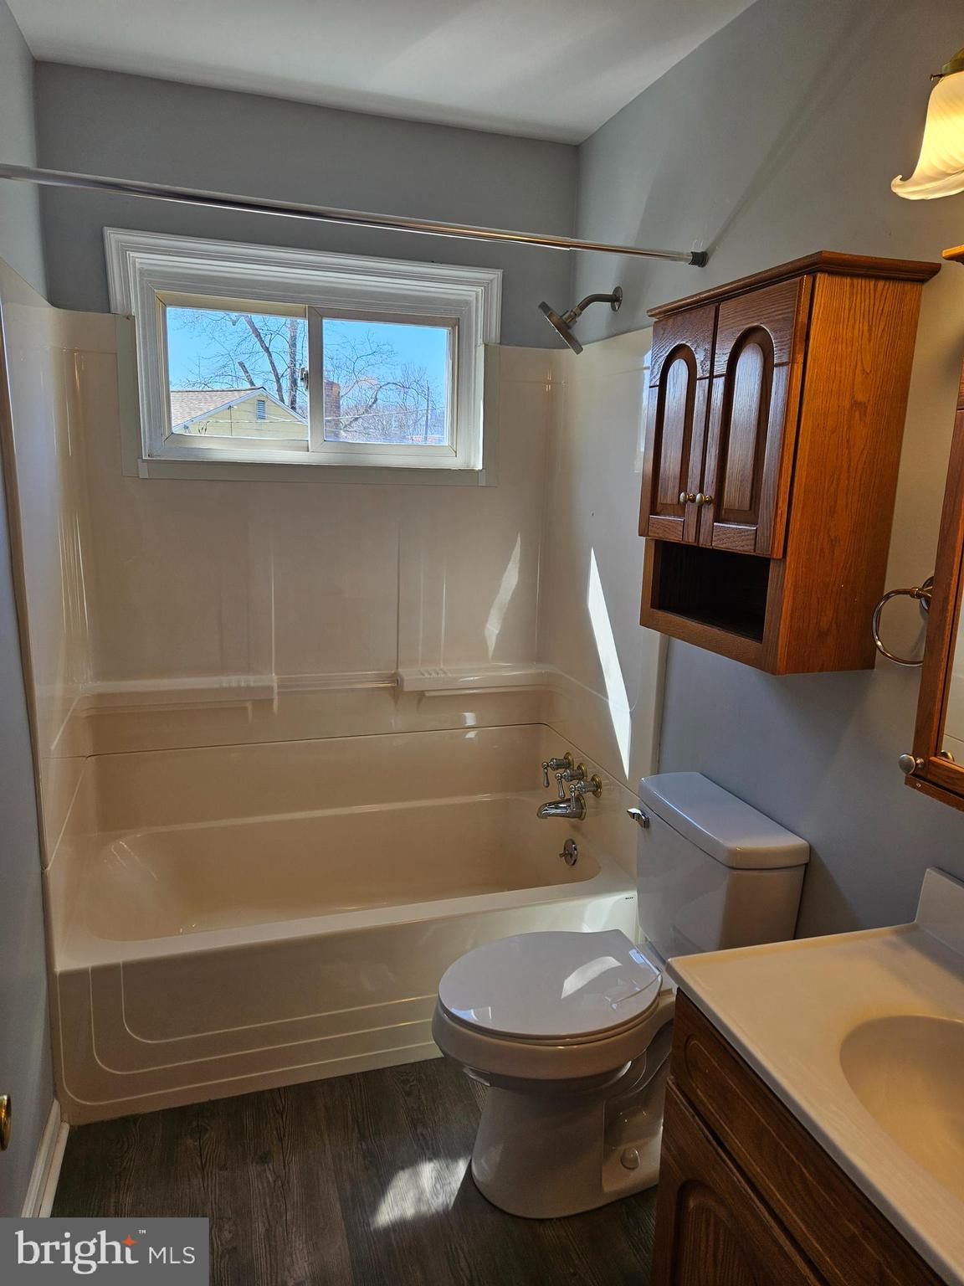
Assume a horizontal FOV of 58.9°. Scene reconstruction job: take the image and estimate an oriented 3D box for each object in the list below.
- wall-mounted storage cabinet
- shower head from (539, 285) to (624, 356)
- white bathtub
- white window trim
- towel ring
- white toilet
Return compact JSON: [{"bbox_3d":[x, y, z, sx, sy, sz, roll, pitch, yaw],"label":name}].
[{"bbox_3d":[0.525,-0.321,1.636,0.223,0.662,0.550,-2,12,-17],"label":"wall-mounted storage cabinet"},{"bbox_3d":[0.265,-0.904,2.397,0.238,0.188,0.150,-2,12,-17],"label":"shower head"},{"bbox_3d":[-0.352,0.688,2.454,1.470,0.615,0.788,-2,12,-17],"label":"white bathtub"},{"bbox_3d":[-0.491,-0.838,2.540,1.123,0.610,0.095,-2,12,-17],"label":"white window trim"},{"bbox_3d":[0.697,-0.033,1.364,0.073,0.145,0.130,-2,12,-17],"label":"towel ring"},{"bbox_3d":[0.235,0.748,1.841,0.700,0.782,0.430,-2,12,-17],"label":"white toilet"}]

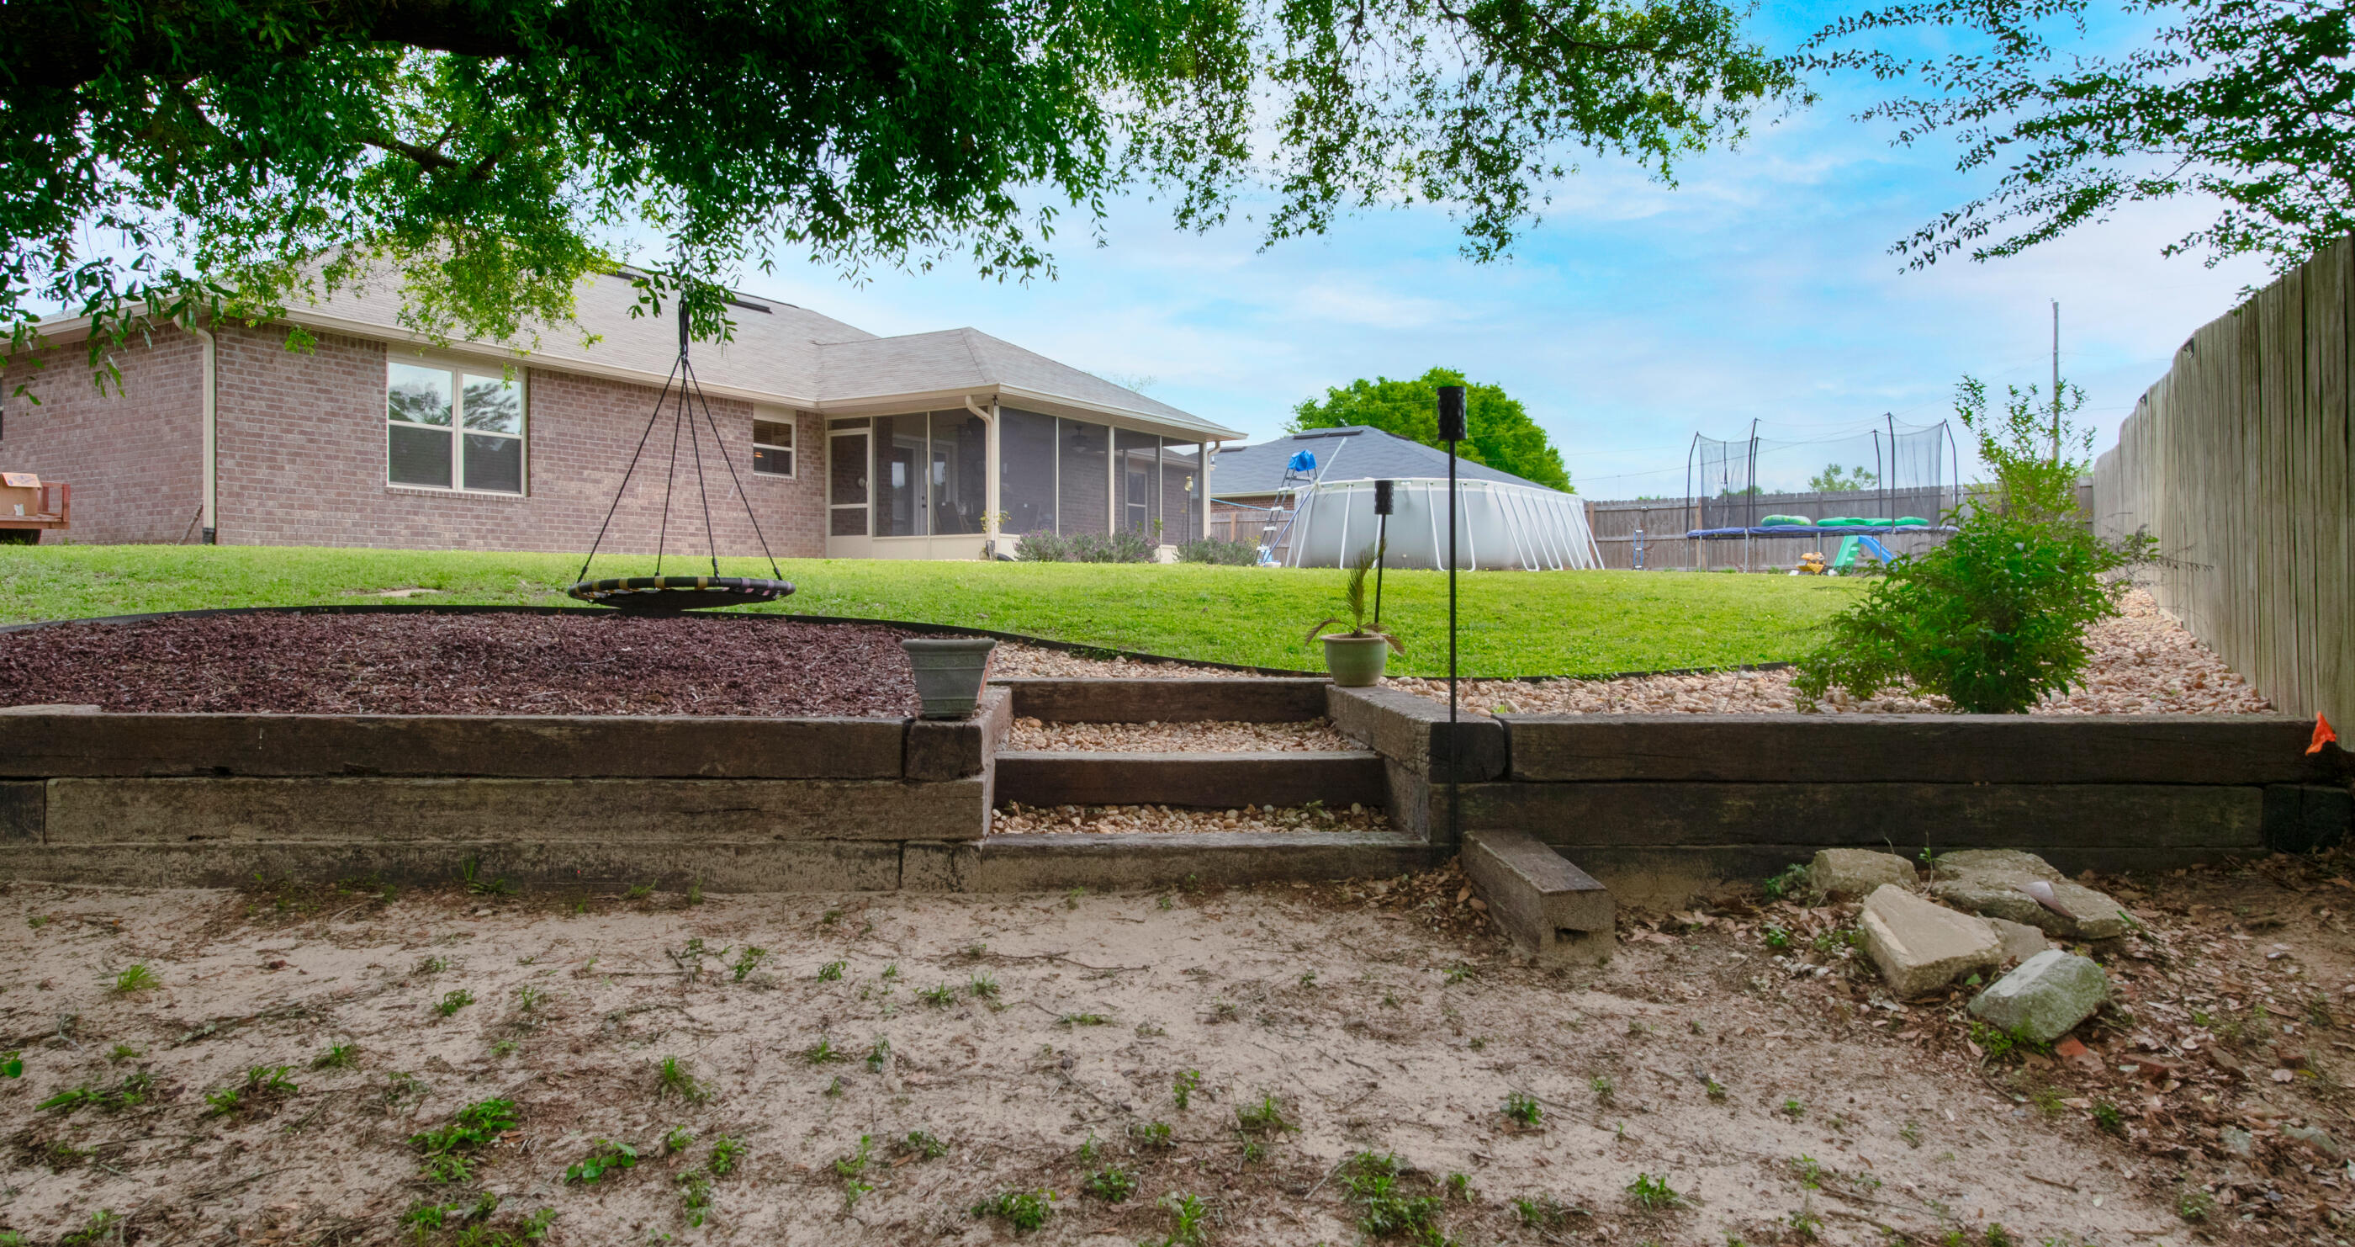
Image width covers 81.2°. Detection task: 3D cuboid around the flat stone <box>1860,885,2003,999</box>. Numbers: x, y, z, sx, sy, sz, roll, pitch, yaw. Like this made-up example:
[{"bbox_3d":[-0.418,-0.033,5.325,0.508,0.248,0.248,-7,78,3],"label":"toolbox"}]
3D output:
[{"bbox_3d":[1.790,0.755,3.270,0.260,0.150,0.410,0,1,19],"label":"flat stone"}]

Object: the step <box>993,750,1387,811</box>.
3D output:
[{"bbox_3d":[0.047,0.559,4.793,1.330,0.178,0.225,0,1,-4],"label":"step"}]

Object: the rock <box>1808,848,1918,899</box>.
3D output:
[{"bbox_3d":[1.965,0.722,3.930,0.280,0.140,0.200,0,1,9],"label":"rock"}]

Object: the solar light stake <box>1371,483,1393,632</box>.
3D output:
[{"bbox_3d":[0.928,-0.198,6.300,0.083,0.910,0.083,3,1,0],"label":"solar light stake"}]

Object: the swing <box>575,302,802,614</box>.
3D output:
[{"bbox_3d":[-2.324,-0.782,6.450,1.010,1.440,1.010,0,1,0],"label":"swing"}]

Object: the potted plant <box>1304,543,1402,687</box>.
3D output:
[{"bbox_3d":[0.757,-0.035,5.880,0.410,0.600,0.380,0,1,-2],"label":"potted plant"}]

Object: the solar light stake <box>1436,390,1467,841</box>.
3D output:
[{"bbox_3d":[0.795,-0.019,3.970,0.085,1.335,0.085,0,1,0],"label":"solar light stake"}]

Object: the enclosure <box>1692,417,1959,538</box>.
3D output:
[{"bbox_3d":[11.441,-2.562,24.469,4.350,1.900,4.350,0,1,25],"label":"enclosure"}]

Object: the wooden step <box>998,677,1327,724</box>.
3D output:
[{"bbox_3d":[-0.068,0.340,6.010,1.460,0.178,0.230,0,1,-2],"label":"wooden step"}]

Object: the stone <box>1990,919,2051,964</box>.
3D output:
[{"bbox_3d":[2.006,0.760,3.280,0.180,0.080,0.200,0,1,6],"label":"stone"}]

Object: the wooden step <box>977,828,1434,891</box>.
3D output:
[{"bbox_3d":[0.096,0.748,4.265,1.410,0.160,0.230,0,1,-2],"label":"wooden step"}]

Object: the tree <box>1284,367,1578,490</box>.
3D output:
[{"bbox_3d":[10.100,-5.600,55.000,10.800,9.000,10.500,0,1,-2],"label":"tree"}]

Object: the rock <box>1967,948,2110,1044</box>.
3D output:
[{"bbox_3d":[1.805,0.782,2.890,0.260,0.150,0.200,0,1,20],"label":"rock"}]

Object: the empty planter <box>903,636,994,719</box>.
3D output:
[{"bbox_3d":[-0.725,0.172,4.400,0.285,0.250,0.280,0,1,-2],"label":"empty planter"}]

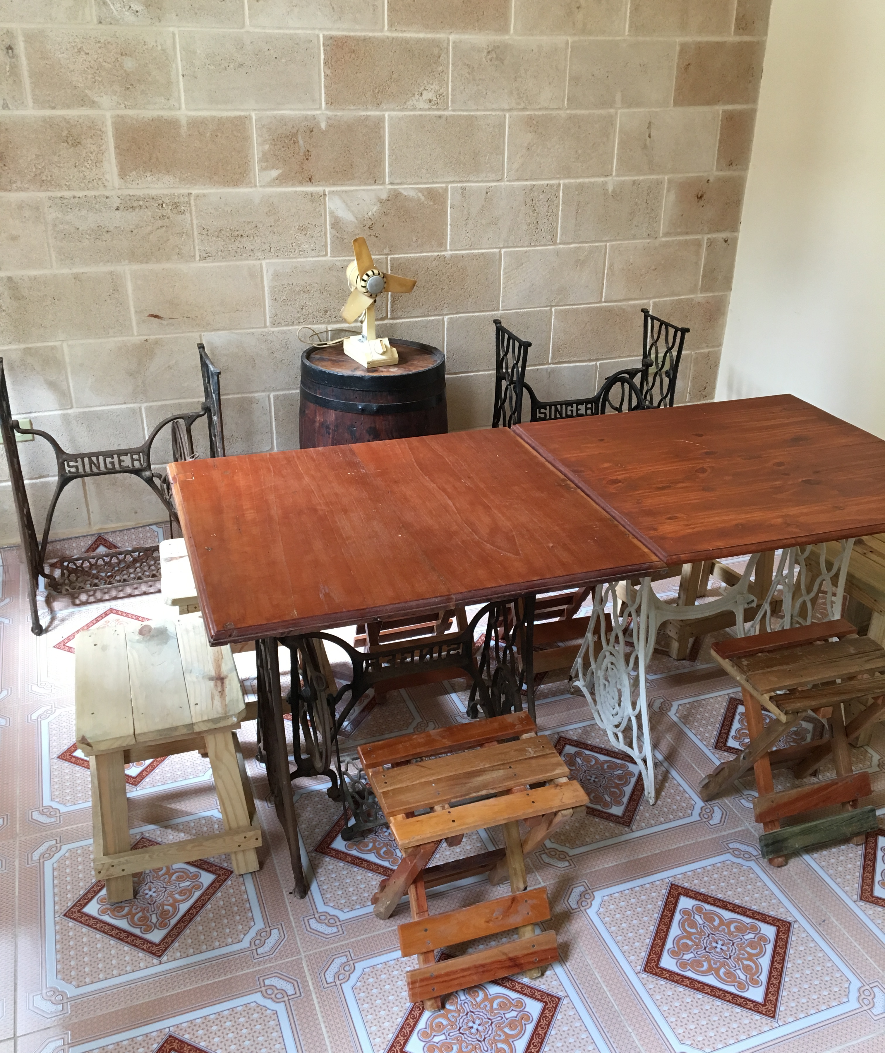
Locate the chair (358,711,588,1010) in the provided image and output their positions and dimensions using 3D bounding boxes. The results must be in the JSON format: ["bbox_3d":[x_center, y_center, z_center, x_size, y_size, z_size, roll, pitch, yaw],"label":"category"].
[{"bbox_3d":[0.044,0.604,1.798,0.340,0.405,0.280,-9,27,-19],"label":"chair"}]

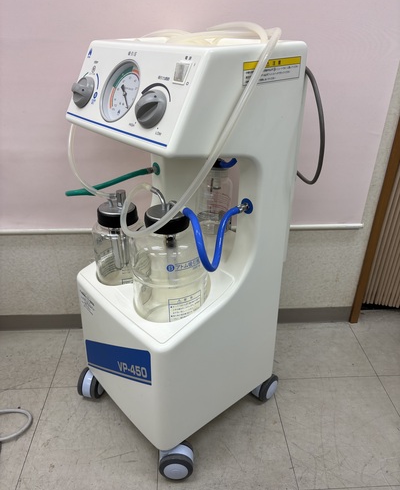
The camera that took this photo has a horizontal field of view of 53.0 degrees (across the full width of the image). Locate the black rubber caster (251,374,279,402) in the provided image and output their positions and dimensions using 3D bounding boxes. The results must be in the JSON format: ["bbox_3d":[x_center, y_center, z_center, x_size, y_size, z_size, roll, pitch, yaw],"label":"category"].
[{"bbox_3d":[0.167,0.367,1.058,0.075,0.078,0.054,-25,38,-36],"label":"black rubber caster"}]

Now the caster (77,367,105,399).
[{"bbox_3d":[-0.284,0.366,1.061,0.054,0.078,0.075,10,32,18],"label":"caster"}]

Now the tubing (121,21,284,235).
[{"bbox_3d":[-0.033,-0.192,0.700,0.260,0.345,0.270,-23,37,-34],"label":"tubing"}]

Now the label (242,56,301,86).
[{"bbox_3d":[0.116,-0.272,0.628,0.130,0.033,0.002,-22,36,-33],"label":"label"}]

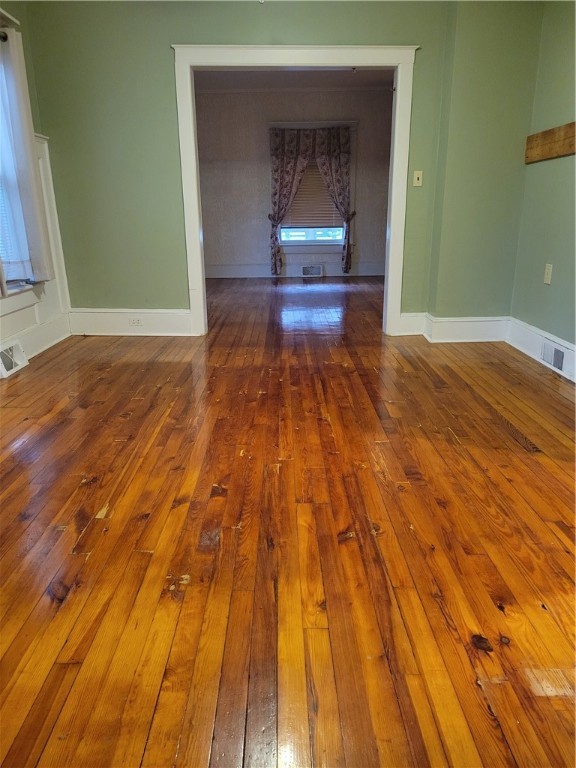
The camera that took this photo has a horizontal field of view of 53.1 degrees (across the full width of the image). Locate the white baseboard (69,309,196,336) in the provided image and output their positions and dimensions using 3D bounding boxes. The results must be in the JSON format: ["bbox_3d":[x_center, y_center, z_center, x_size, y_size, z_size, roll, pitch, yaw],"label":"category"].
[{"bbox_3d":[-1.329,-0.522,4.903,1.011,0.235,0.030,0,17,-1],"label":"white baseboard"}]

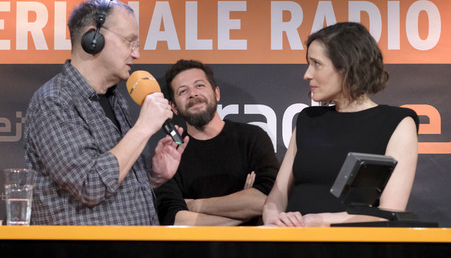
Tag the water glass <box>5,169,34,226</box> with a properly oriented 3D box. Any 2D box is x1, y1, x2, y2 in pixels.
[{"bbox_3d":[-0.559,0.185,1.795,0.080,0.150,0.080,0,-4,0],"label":"water glass"}]

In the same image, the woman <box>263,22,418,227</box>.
[{"bbox_3d":[0.364,0.498,2.041,0.460,1.680,0.380,-2,-5,29],"label":"woman"}]

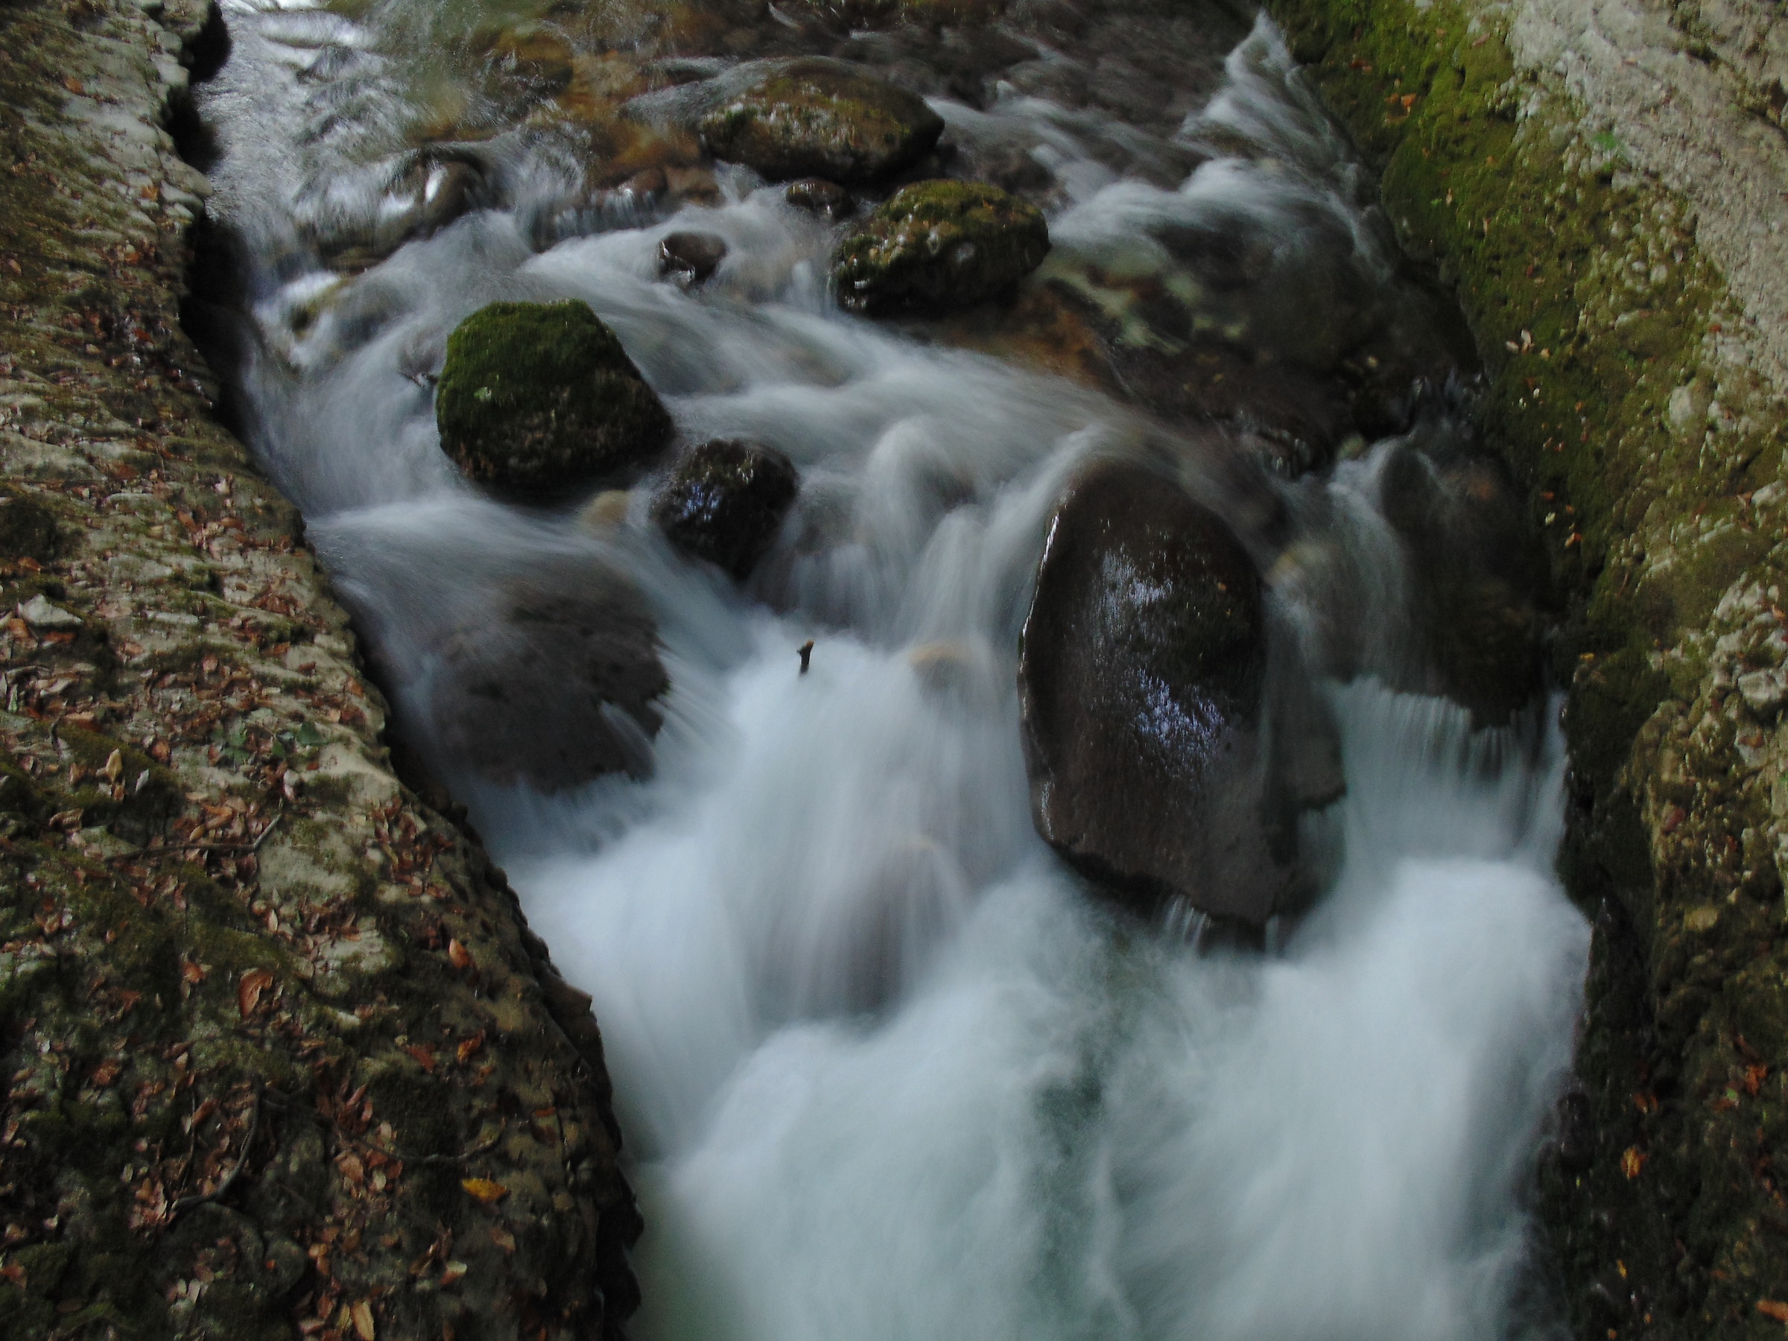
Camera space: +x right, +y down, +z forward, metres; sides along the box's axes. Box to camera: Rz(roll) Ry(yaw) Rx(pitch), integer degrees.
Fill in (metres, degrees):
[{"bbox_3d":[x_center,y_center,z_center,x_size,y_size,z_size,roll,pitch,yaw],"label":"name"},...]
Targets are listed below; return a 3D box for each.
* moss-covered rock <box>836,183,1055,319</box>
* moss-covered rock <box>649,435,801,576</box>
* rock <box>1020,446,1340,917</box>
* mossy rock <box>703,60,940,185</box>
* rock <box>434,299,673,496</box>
[{"bbox_3d":[0.284,-2.517,8.300,1.270,0.680,1.000,0,35,0],"label":"moss-covered rock"},{"bbox_3d":[-0.759,-0.735,6.350,0.670,0.570,0.630,0,35,0],"label":"moss-covered rock"},{"bbox_3d":[1.139,0.095,5.850,1.250,1.400,1.750,-5,35,-7],"label":"rock"},{"bbox_3d":[-0.506,-3.891,9.900,1.730,0.750,1.300,0,35,0],"label":"mossy rock"},{"bbox_3d":[-1.652,-1.335,6.850,1.120,0.850,1.000,0,35,0],"label":"rock"}]

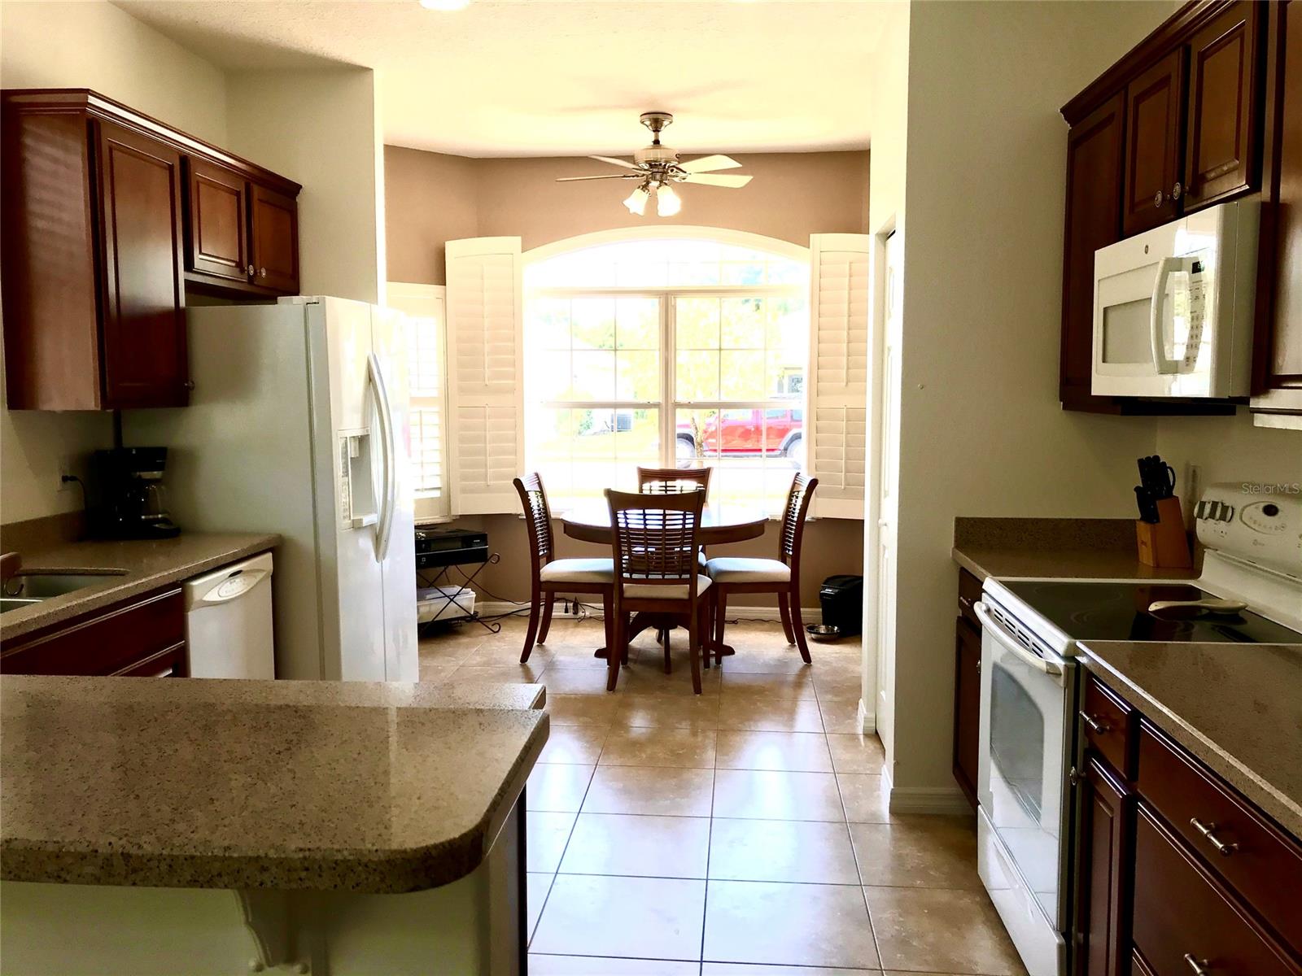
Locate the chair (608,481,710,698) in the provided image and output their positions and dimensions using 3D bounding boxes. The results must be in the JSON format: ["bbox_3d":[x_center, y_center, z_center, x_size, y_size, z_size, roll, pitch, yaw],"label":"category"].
[{"bbox_3d":[0.047,0.470,5.235,0.490,0.985,0.560,1,6,7],"label":"chair"}]

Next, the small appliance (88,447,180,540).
[{"bbox_3d":[-1.886,0.020,3.879,0.295,0.336,0.190,0,6,5],"label":"small appliance"}]

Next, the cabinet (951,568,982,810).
[{"bbox_3d":[1.319,0.710,3.317,0.620,0.880,0.470,0,6,5],"label":"cabinet"}]

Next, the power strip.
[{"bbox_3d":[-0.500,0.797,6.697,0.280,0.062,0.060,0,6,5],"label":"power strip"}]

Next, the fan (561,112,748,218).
[{"bbox_3d":[0.033,-1.677,5.462,1.060,0.510,1.060,0,6,5],"label":"fan"}]

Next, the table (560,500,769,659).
[{"bbox_3d":[0.076,0.535,5.713,1.117,0.762,1.117,1,6,5],"label":"table"}]

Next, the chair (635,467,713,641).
[{"bbox_3d":[0.123,0.384,6.219,0.470,0.975,0.570,0,6,5],"label":"chair"}]

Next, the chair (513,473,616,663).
[{"bbox_3d":[-0.413,0.422,5.715,0.560,0.985,0.490,1,6,7],"label":"chair"}]

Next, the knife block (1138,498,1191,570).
[{"bbox_3d":[1.563,0.128,3.197,0.122,0.211,0.100,1,6,7],"label":"knife block"}]

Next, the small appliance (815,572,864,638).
[{"bbox_3d":[1.194,0.684,6.326,0.210,0.350,0.330,5,8,44],"label":"small appliance"}]

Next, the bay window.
[{"bbox_3d":[0.086,-0.714,6.518,1.780,1.760,0.120,1,6,5],"label":"bay window"}]

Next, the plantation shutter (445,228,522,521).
[{"bbox_3d":[-1.033,-0.686,6.539,0.470,1.720,0.060,-1,6,-5],"label":"plantation shutter"}]

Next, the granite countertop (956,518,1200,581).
[{"bbox_3d":[1.312,0.191,3.242,0.655,0.138,0.565,1,6,5],"label":"granite countertop"}]

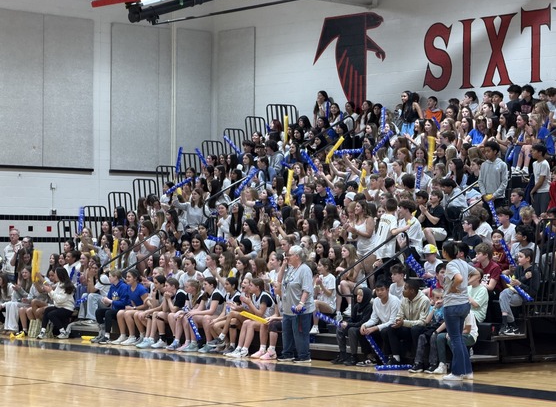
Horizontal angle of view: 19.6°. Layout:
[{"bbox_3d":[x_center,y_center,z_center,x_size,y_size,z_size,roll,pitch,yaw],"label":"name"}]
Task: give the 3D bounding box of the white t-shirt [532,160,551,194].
[{"bbox_3d":[3.904,-0.393,23.800,0.260,0.520,0.400,1,-2,-28],"label":"white t-shirt"}]

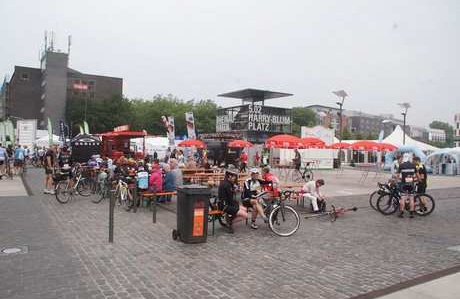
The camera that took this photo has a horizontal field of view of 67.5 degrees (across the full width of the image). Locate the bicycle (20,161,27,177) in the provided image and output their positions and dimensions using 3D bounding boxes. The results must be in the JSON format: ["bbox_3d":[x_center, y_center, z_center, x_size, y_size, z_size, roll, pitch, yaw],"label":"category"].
[{"bbox_3d":[-11.755,0.977,19.703,0.500,1.000,1.680,2,0,-27],"label":"bicycle"}]

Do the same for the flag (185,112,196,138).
[{"bbox_3d":[-3.528,-1.980,31.000,0.900,3.000,0.120,2,0,6],"label":"flag"}]

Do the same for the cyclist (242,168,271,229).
[{"bbox_3d":[0.631,1.126,8.050,0.600,1.380,0.750,1,0,-30],"label":"cyclist"}]

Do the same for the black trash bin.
[{"bbox_3d":[-0.753,1.300,7.029,0.520,1.070,0.650,1,0,-26],"label":"black trash bin"}]

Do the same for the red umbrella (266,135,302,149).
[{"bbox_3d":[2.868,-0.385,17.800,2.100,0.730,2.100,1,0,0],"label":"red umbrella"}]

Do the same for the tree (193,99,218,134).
[{"bbox_3d":[-4.977,-4.590,74.984,6.800,12.300,6.800,1,0,0],"label":"tree"}]

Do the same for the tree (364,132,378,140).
[{"bbox_3d":[36.237,-1.083,87.991,3.900,7.100,3.900,1,0,0],"label":"tree"}]

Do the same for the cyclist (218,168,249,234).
[{"bbox_3d":[0.101,1.152,7.748,0.720,1.400,0.470,1,0,21],"label":"cyclist"}]

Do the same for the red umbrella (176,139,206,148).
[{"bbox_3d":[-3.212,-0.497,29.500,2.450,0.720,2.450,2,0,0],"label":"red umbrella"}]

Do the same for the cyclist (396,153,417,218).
[{"bbox_3d":[5.267,1.054,10.205,0.580,1.860,0.420,2,0,17],"label":"cyclist"}]

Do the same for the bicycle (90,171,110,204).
[{"bbox_3d":[-4.130,1.169,11.203,0.520,1.020,1.700,2,0,5],"label":"bicycle"}]

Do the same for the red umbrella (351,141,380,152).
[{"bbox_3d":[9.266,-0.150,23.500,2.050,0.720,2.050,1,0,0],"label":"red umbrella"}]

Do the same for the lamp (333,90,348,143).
[{"bbox_3d":[11.708,-2.107,35.989,1.350,8.300,1.250,1,0,-31],"label":"lamp"}]

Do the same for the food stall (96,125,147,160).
[{"bbox_3d":[-10.239,-0.338,32.500,4.100,3.800,3.100,1,0,9],"label":"food stall"}]

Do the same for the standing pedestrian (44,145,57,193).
[{"bbox_3d":[-6.911,0.768,13.298,0.400,1.820,0.500,1,0,-24],"label":"standing pedestrian"}]

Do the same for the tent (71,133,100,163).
[{"bbox_3d":[-14.634,-0.037,35.000,3.000,3.000,3.000,1,0,-22],"label":"tent"}]

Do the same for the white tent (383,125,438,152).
[{"bbox_3d":[26.045,-0.609,52.000,9.000,5.900,9.000,1,0,18],"label":"white tent"}]

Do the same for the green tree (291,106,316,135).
[{"bbox_3d":[15.062,-3.369,69.986,6.000,10.800,6.000,1,0,0],"label":"green tree"}]

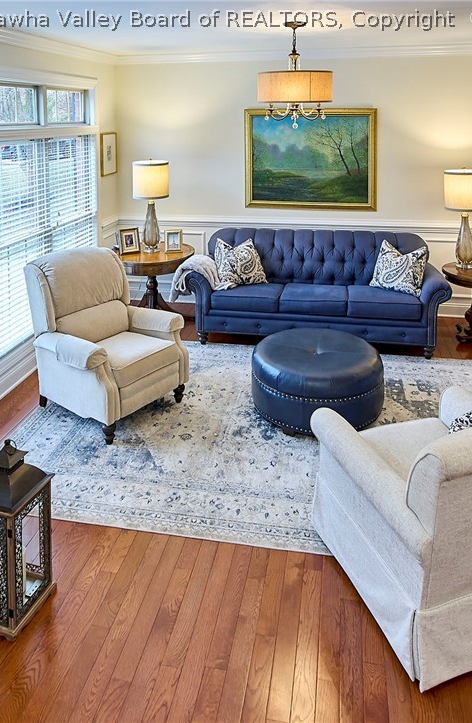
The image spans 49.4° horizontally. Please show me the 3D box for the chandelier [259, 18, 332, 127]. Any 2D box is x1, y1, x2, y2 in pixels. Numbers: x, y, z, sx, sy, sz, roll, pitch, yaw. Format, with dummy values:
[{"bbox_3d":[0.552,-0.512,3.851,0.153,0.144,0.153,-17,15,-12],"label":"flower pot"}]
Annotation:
[{"bbox_3d":[0.407,-1.950,3.500,0.510,0.670,0.510,4,24,10],"label":"chandelier"}]

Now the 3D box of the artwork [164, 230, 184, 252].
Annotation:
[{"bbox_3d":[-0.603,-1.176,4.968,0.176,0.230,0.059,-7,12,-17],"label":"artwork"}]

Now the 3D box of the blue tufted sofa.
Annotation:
[{"bbox_3d":[0.723,-0.709,4.741,2.205,0.933,0.931,3,21,8],"label":"blue tufted sofa"}]

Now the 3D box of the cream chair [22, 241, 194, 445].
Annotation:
[{"bbox_3d":[-0.924,-0.222,3.618,0.931,1.040,0.804,15,26,35],"label":"cream chair"}]

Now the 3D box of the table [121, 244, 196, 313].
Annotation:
[{"bbox_3d":[-0.800,-0.762,5.070,0.804,0.724,0.804,4,21,11],"label":"table"}]

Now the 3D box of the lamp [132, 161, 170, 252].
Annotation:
[{"bbox_3d":[-0.832,-1.549,5.150,0.360,0.880,0.360,4,24,10],"label":"lamp"}]

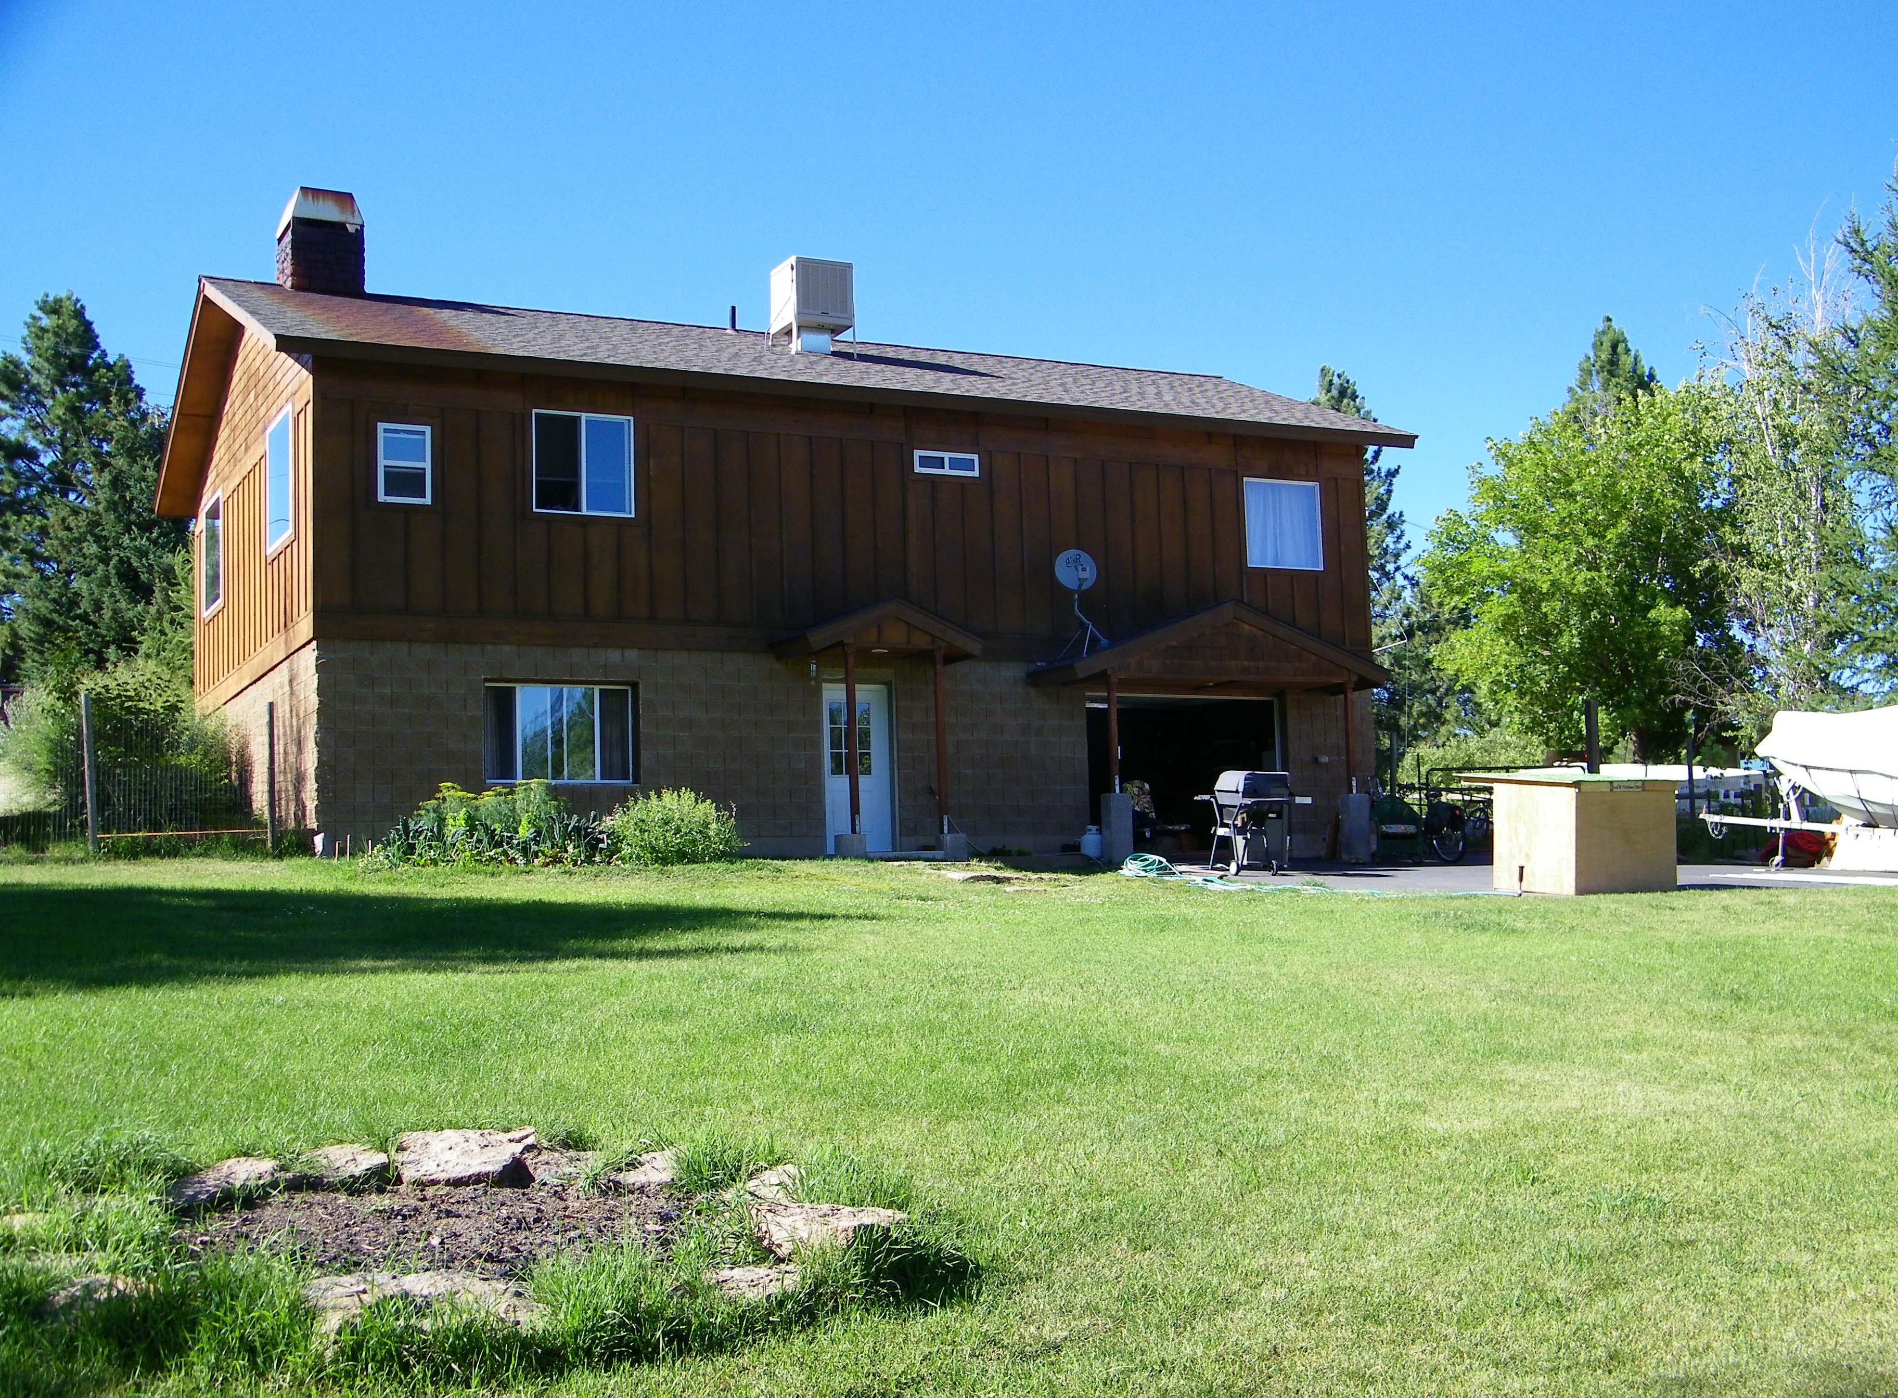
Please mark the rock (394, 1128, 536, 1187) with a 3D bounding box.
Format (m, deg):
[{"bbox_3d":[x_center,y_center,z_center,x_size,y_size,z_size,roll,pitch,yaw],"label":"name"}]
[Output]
[{"bbox_3d":[-1.600,1.516,7.247,0.470,0.140,0.400,1,-3,-12],"label":"rock"}]

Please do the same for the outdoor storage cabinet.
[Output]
[{"bbox_3d":[6.923,1.504,24.446,1.720,1.240,1.550,2,-1,-36],"label":"outdoor storage cabinet"}]

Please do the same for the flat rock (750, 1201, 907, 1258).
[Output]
[{"bbox_3d":[-0.350,1.538,6.352,0.460,0.130,0.300,0,-3,-3],"label":"flat rock"}]

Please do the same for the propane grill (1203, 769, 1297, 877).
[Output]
[{"bbox_3d":[3.414,1.397,24.750,1.000,1.140,0.600,2,-6,-29],"label":"propane grill"}]

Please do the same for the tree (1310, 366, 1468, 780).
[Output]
[{"bbox_3d":[10.241,-2.741,51.000,3.800,9.900,3.800,-3,-6,11],"label":"tree"}]

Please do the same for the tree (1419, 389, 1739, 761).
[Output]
[{"bbox_3d":[12.915,-2.267,45.000,6.400,8.800,6.200,-3,-6,16],"label":"tree"}]

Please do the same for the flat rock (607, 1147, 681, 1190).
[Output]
[{"bbox_3d":[-1.002,1.540,7.197,0.290,0.100,0.240,0,-3,-8],"label":"flat rock"}]

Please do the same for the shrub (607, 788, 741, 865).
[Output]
[{"bbox_3d":[-3.079,1.436,24.550,1.450,0.850,1.300,-1,-6,-7],"label":"shrub"}]

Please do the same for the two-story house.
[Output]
[{"bbox_3d":[-2.628,-2.136,31.024,15.063,9.200,11.500,1,-6,-26],"label":"two-story house"}]

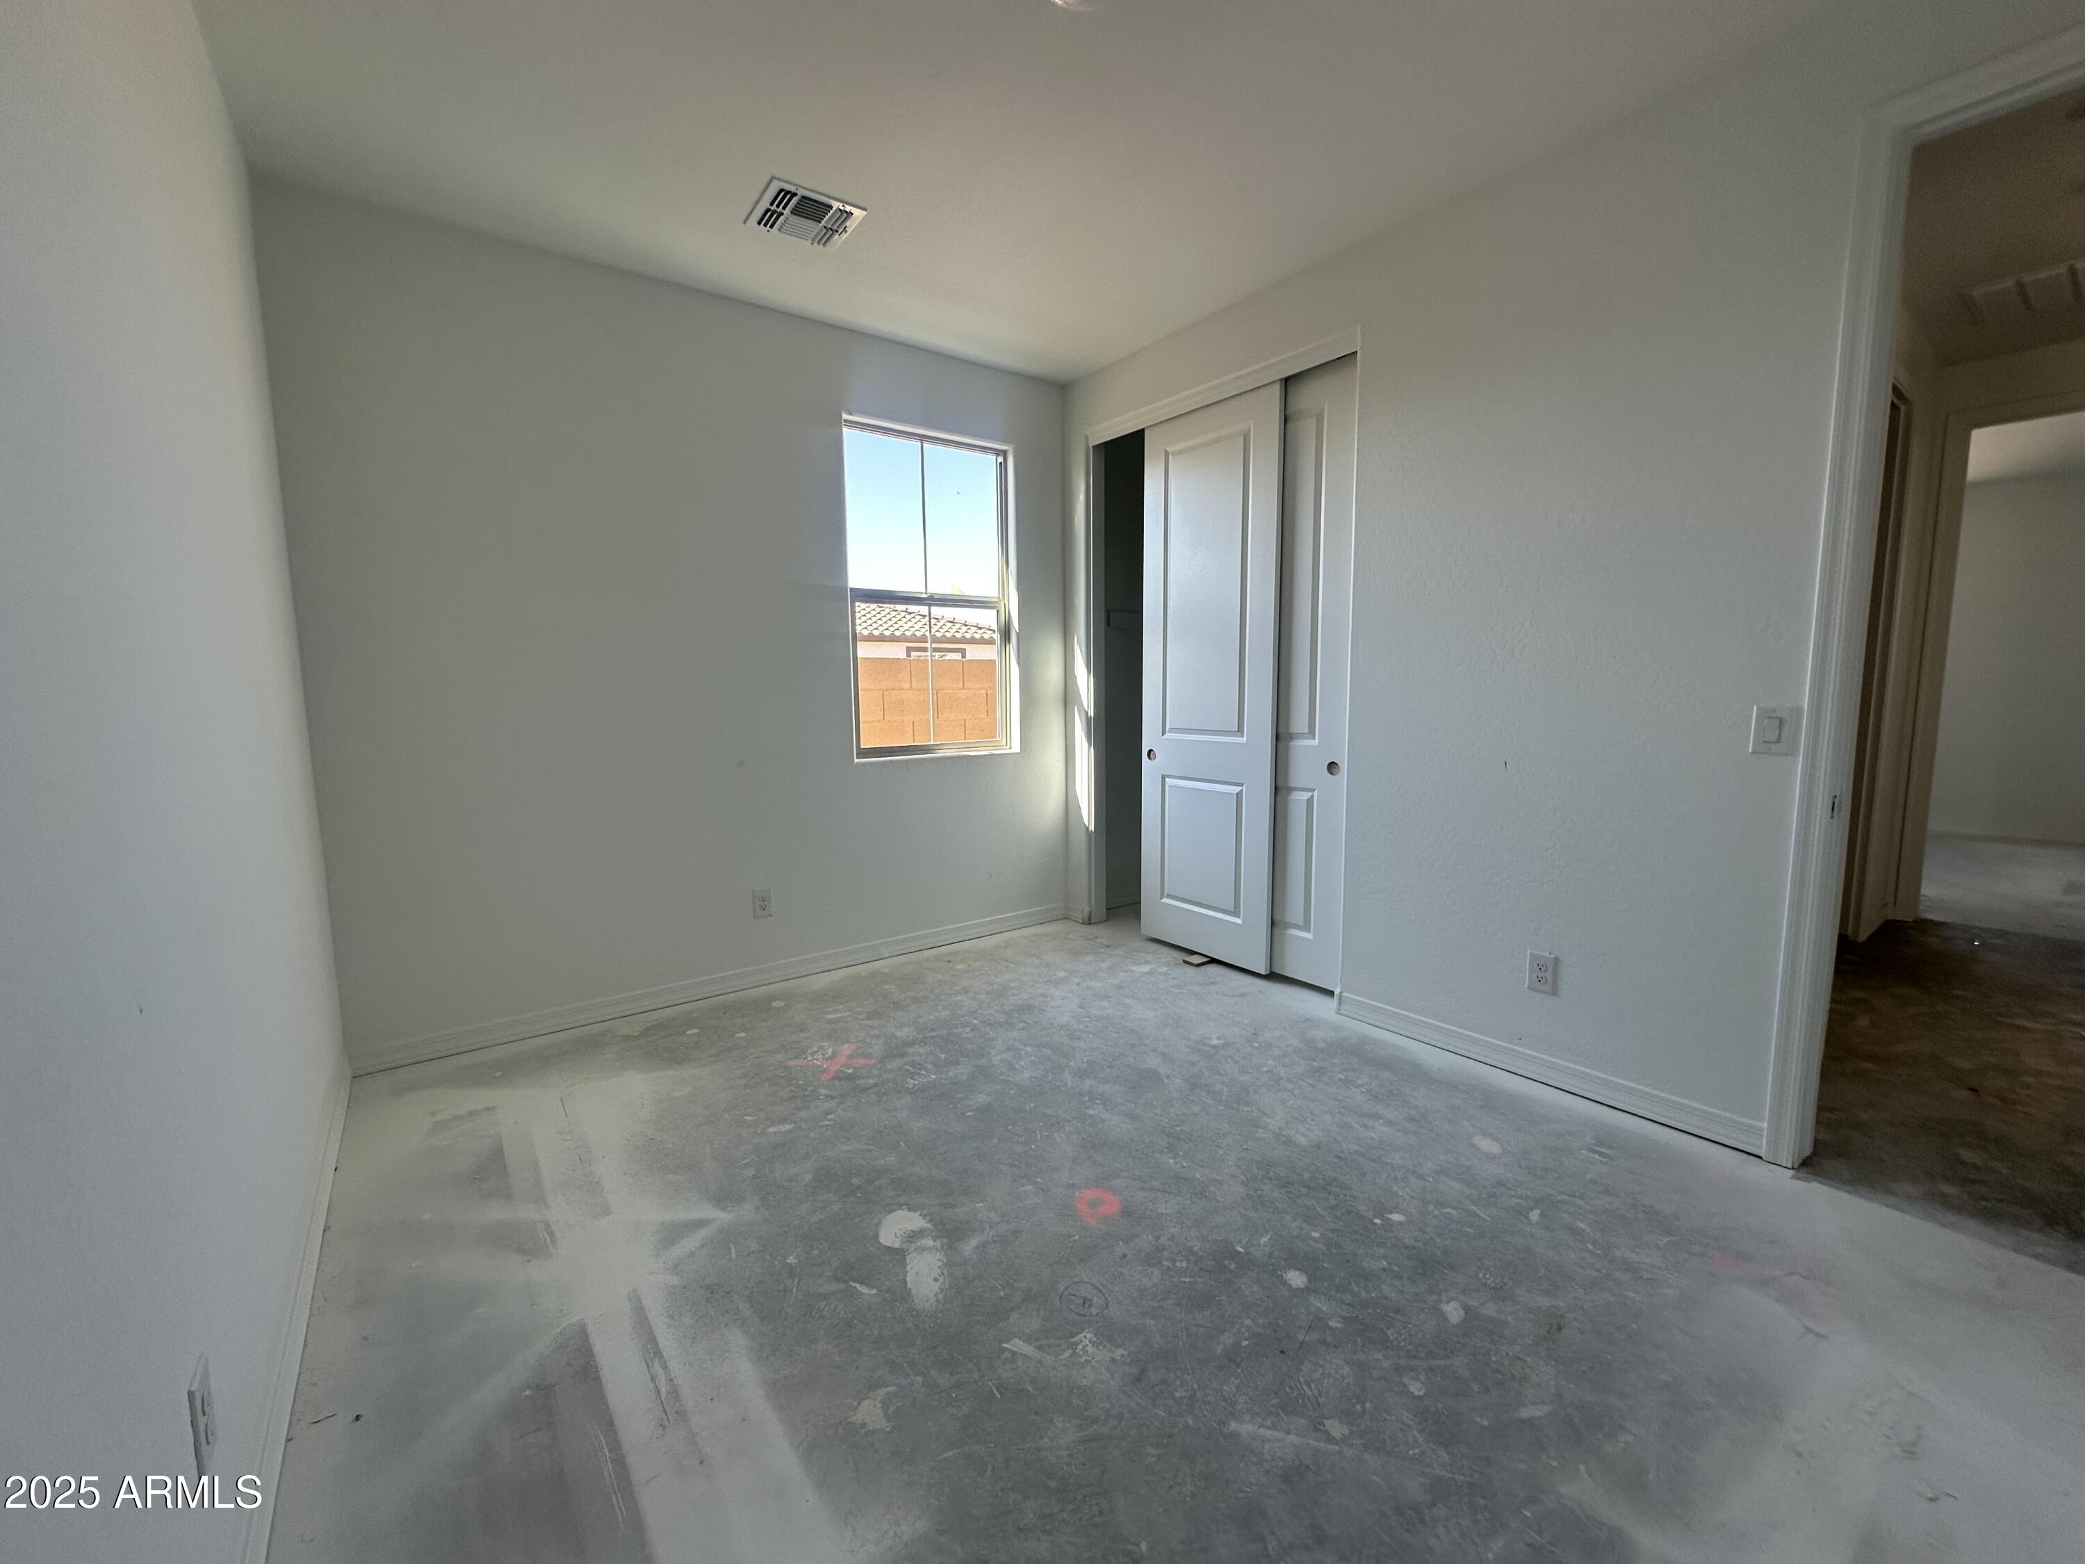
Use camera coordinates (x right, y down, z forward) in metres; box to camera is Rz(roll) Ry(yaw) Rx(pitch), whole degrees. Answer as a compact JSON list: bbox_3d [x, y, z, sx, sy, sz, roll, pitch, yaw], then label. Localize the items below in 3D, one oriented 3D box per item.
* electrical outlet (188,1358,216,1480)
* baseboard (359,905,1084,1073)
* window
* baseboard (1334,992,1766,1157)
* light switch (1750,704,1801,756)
[{"bbox_3d":[-1.056,0.796,1.061,0.008,0.118,0.081,-5,8,-36],"label":"electrical outlet"},{"bbox_3d":[-1.079,0.813,3.687,3.024,0.086,0.016,-5,8,-36],"label":"baseboard"},{"bbox_3d":[-0.523,-0.864,4.008,0.890,1.480,0.090,-5,8,-36],"label":"window"},{"bbox_3d":[1.521,0.894,2.726,0.016,0.086,1.274,-5,8,-36],"label":"baseboard"},{"bbox_3d":[1.857,-0.129,2.137,0.008,0.122,0.083,-5,8,-36],"label":"light switch"}]

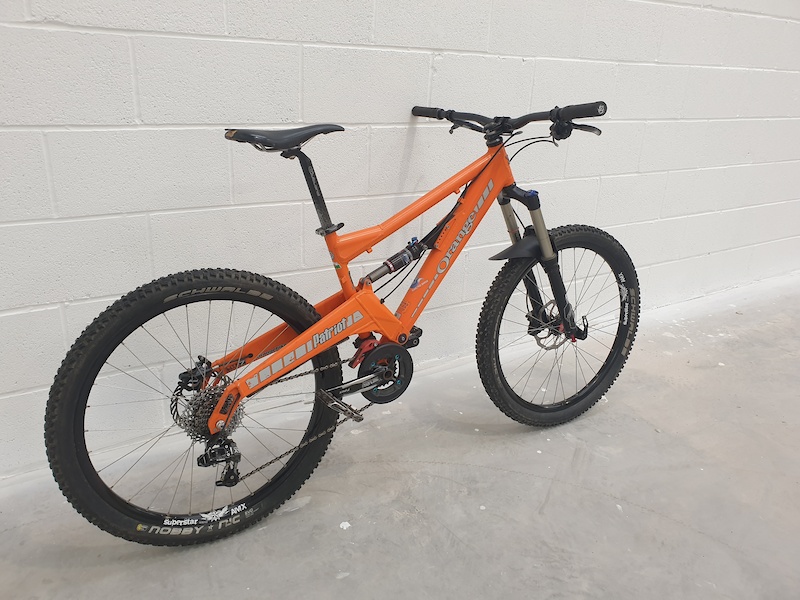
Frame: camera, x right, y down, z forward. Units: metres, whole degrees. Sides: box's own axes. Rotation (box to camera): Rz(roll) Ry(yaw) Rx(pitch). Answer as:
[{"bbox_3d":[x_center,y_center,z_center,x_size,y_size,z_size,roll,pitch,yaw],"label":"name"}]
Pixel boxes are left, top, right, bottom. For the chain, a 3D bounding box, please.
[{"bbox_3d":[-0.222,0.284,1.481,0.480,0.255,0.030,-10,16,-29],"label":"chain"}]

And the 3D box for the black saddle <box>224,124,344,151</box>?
[{"bbox_3d":[-0.255,-0.369,1.365,0.280,0.065,0.140,-10,16,-29],"label":"black saddle"}]

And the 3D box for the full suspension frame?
[{"bbox_3d":[0.008,-0.088,1.588,1.110,0.630,0.180,-10,16,-29],"label":"full suspension frame"}]

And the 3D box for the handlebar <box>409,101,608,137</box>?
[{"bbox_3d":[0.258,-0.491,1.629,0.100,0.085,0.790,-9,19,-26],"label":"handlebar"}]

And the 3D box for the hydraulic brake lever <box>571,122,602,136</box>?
[{"bbox_3d":[0.429,-0.399,1.397,0.035,0.033,0.100,-9,19,-26],"label":"hydraulic brake lever"}]

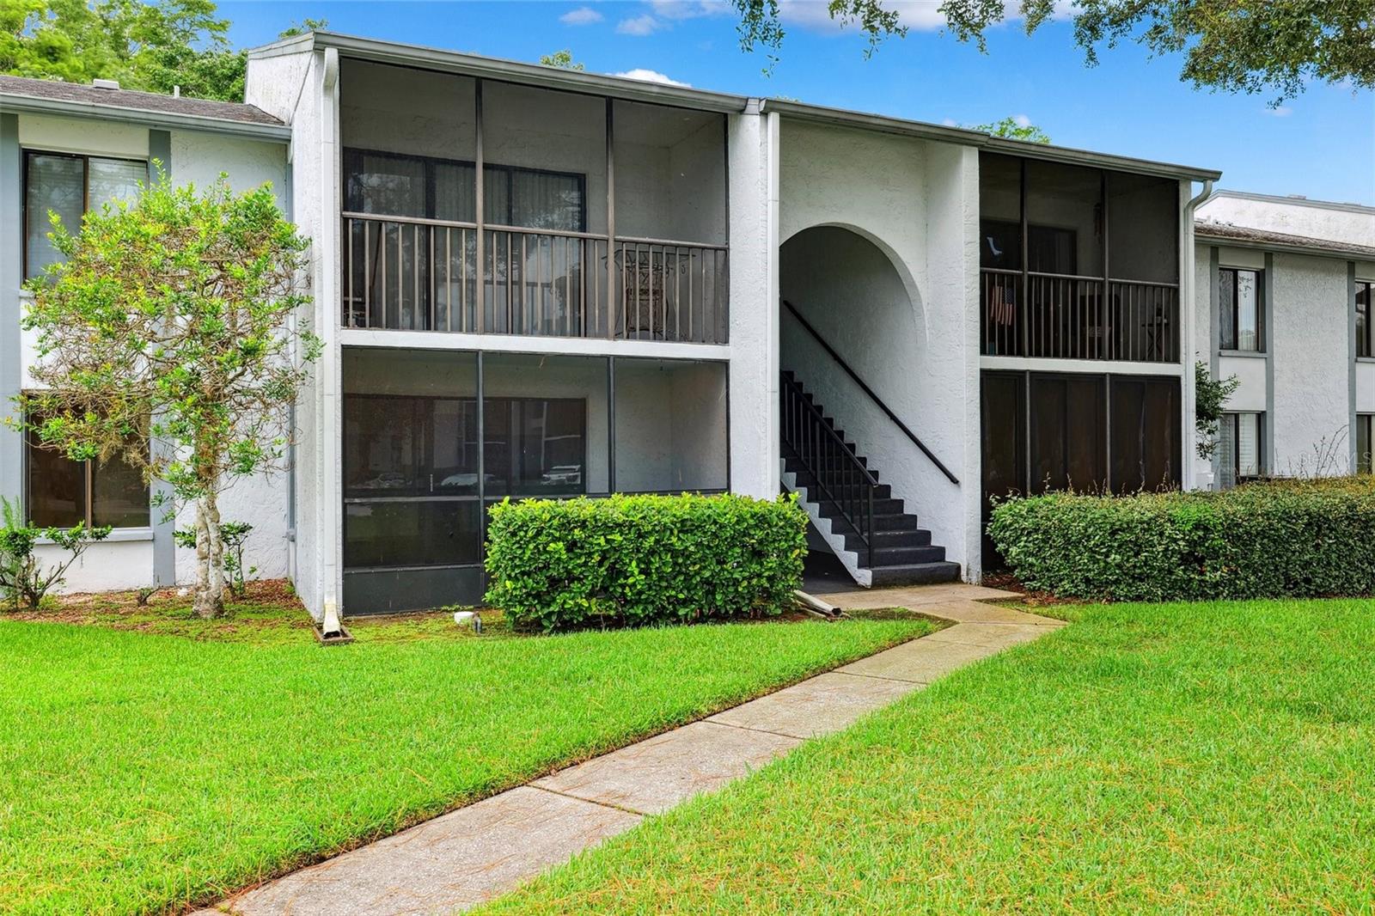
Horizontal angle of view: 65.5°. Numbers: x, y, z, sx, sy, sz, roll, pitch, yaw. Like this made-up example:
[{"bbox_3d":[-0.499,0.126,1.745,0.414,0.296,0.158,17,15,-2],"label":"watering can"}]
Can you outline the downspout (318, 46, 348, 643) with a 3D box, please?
[{"bbox_3d":[-3.147,-1.053,9.441,0.152,5.202,0.424,0,0,-25],"label":"downspout"}]

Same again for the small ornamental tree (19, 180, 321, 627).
[{"bbox_3d":[-4.769,-0.609,9.796,2.687,4.161,2.525,0,0,-25],"label":"small ornamental tree"}]

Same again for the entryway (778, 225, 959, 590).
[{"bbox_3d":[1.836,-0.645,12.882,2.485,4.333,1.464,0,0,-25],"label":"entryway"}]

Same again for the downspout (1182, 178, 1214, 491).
[{"bbox_3d":[6.764,-1.085,14.095,0.141,5.151,0.424,0,0,-25],"label":"downspout"}]

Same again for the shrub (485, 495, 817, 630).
[{"bbox_3d":[-0.360,0.953,10.324,3.000,1.192,0.869,0,0,-25],"label":"shrub"}]

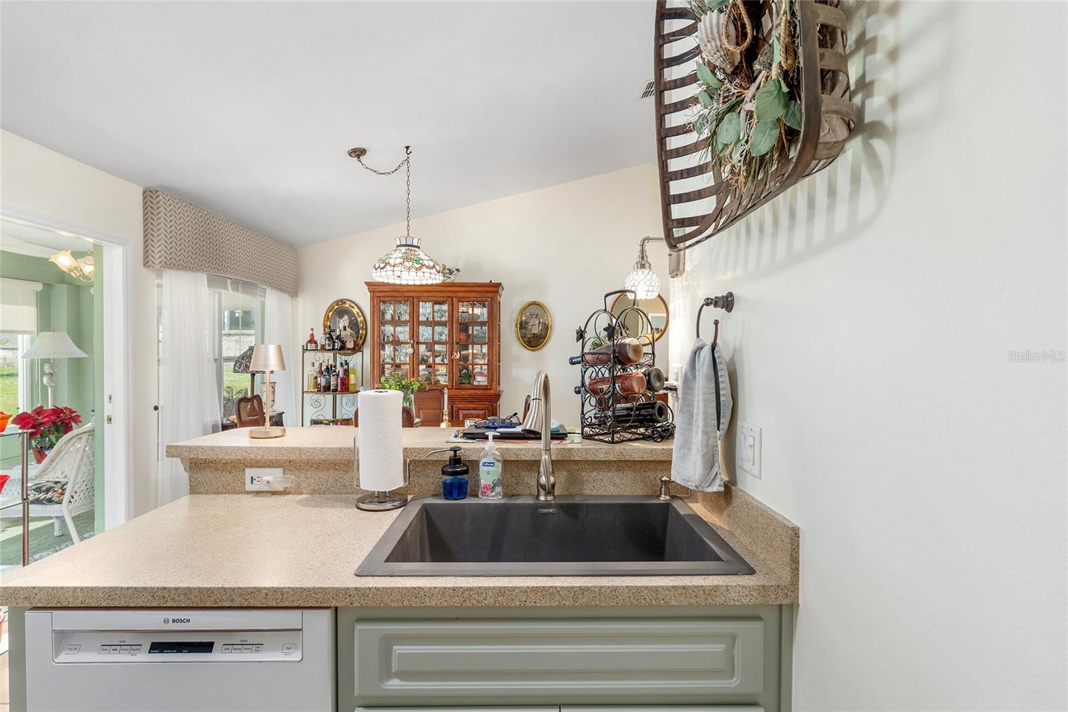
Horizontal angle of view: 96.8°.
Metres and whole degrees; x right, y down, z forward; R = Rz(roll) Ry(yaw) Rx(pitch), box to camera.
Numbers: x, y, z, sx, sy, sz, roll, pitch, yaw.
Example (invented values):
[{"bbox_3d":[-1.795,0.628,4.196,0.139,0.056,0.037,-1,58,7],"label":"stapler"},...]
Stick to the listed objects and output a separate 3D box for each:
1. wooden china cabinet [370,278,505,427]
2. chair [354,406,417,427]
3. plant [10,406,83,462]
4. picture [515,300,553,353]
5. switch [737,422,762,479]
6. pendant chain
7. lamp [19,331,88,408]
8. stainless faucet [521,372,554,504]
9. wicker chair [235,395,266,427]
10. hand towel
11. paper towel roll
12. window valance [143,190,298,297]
[{"bbox_3d":[-0.945,0.324,4.620,1.270,2.040,0.420,0,0,0],"label":"wooden china cabinet"},{"bbox_3d":[-0.900,0.819,3.070,0.500,1.055,0.560,0,0,0],"label":"chair"},{"bbox_3d":[-4.100,0.669,4.000,0.430,0.490,0.430,0,0,0],"label":"plant"},{"bbox_3d":[-0.003,-0.306,4.830,0.375,0.510,0.030,0,0,0],"label":"picture"},{"bbox_3d":[0.505,0.220,1.117,0.012,0.117,0.116,0,0,0],"label":"switch"},{"bbox_3d":[-1.035,-1.141,3.280,0.390,0.640,0.060,0,0,0],"label":"pendant chain"},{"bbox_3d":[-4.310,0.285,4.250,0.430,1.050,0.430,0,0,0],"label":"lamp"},{"bbox_3d":[0.018,0.239,1.353,0.070,0.400,0.260,0,0,12],"label":"stainless faucet"},{"bbox_3d":[-1.840,0.818,3.450,0.570,1.055,0.530,0,0,5],"label":"wicker chair"},{"bbox_3d":[0.424,0.129,1.205,0.105,0.387,0.210,0,0,0],"label":"hand towel"},{"bbox_3d":[-0.463,0.246,1.430,0.138,0.281,0.138,0,0,0],"label":"paper towel roll"},{"bbox_3d":[-2.478,-0.834,3.975,0.143,0.510,1.750,0,0,0],"label":"window valance"}]

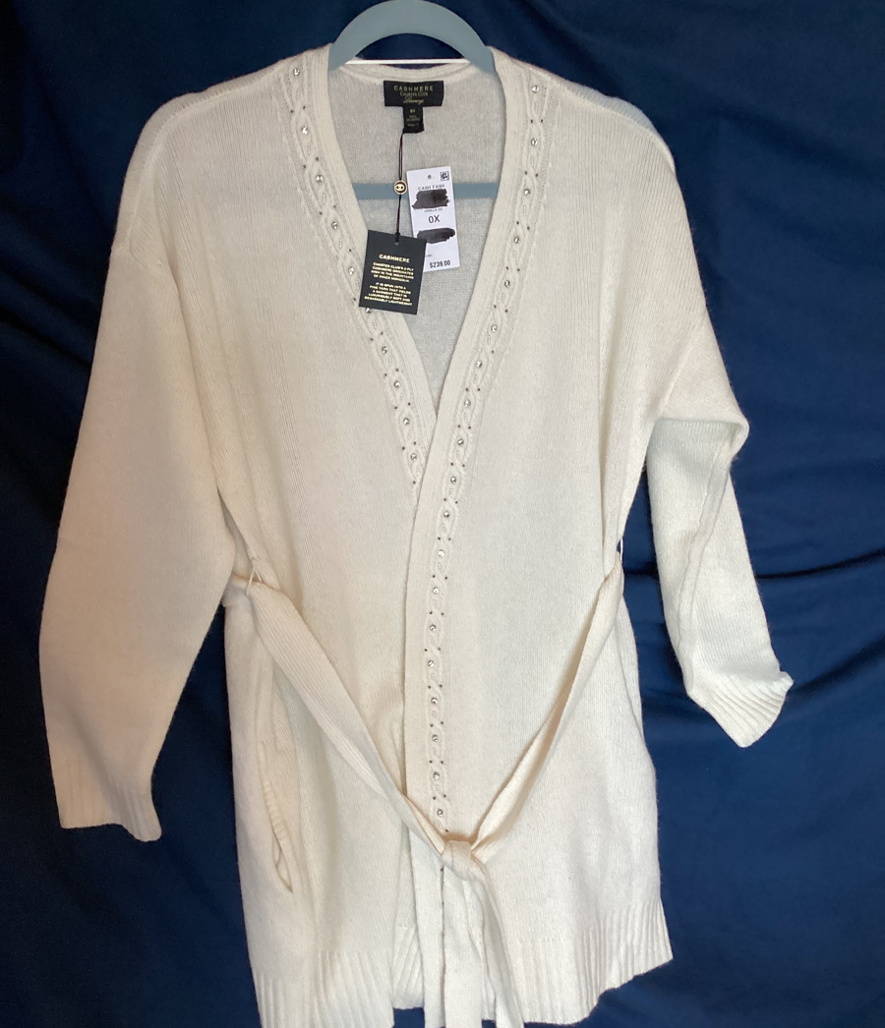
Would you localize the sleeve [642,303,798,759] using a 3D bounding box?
[{"bbox_3d":[0.239,0.011,0.915,0.112,0.355,0.080,-2,8,-3],"label":"sleeve"}]

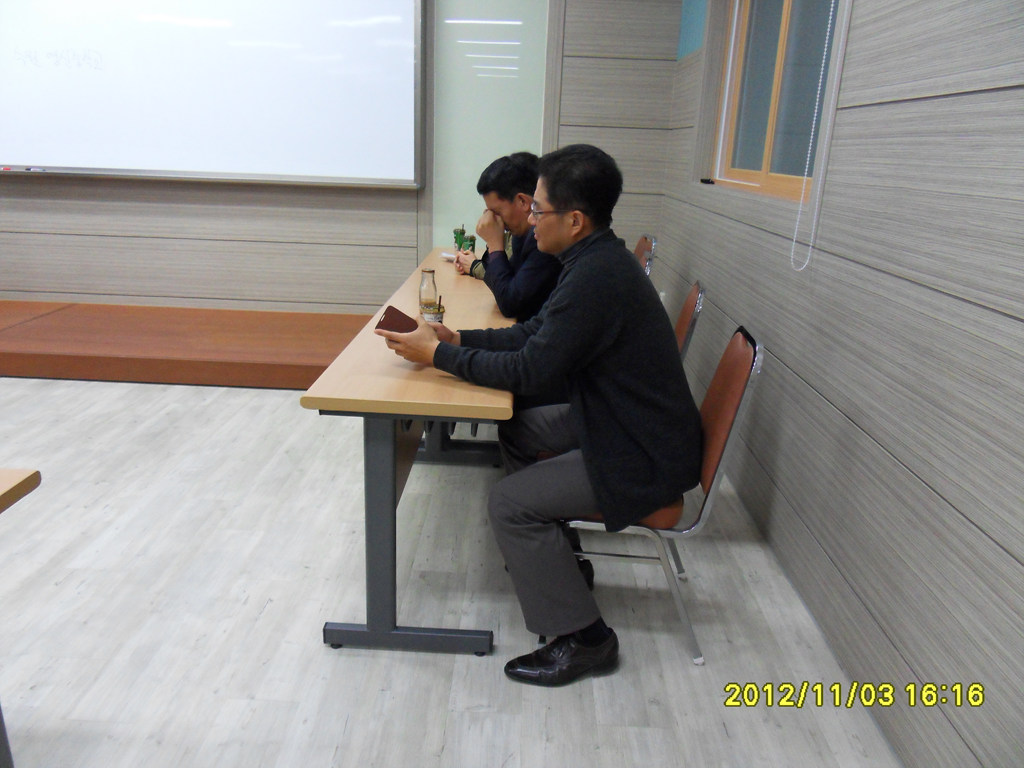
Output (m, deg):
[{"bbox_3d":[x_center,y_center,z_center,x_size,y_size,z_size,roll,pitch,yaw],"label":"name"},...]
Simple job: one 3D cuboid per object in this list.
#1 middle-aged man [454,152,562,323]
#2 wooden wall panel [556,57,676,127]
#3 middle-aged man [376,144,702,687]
[{"bbox_3d":[0.162,-0.190,2.640,0.699,1.245,0.508,3,18,2],"label":"middle-aged man"},{"bbox_3d":[0.649,-1.790,4.370,0.696,0.397,0.030,2,18,0],"label":"wooden wall panel"},{"bbox_3d":[0.077,0.057,1.831,0.851,1.281,0.533,4,18,4],"label":"middle-aged man"}]

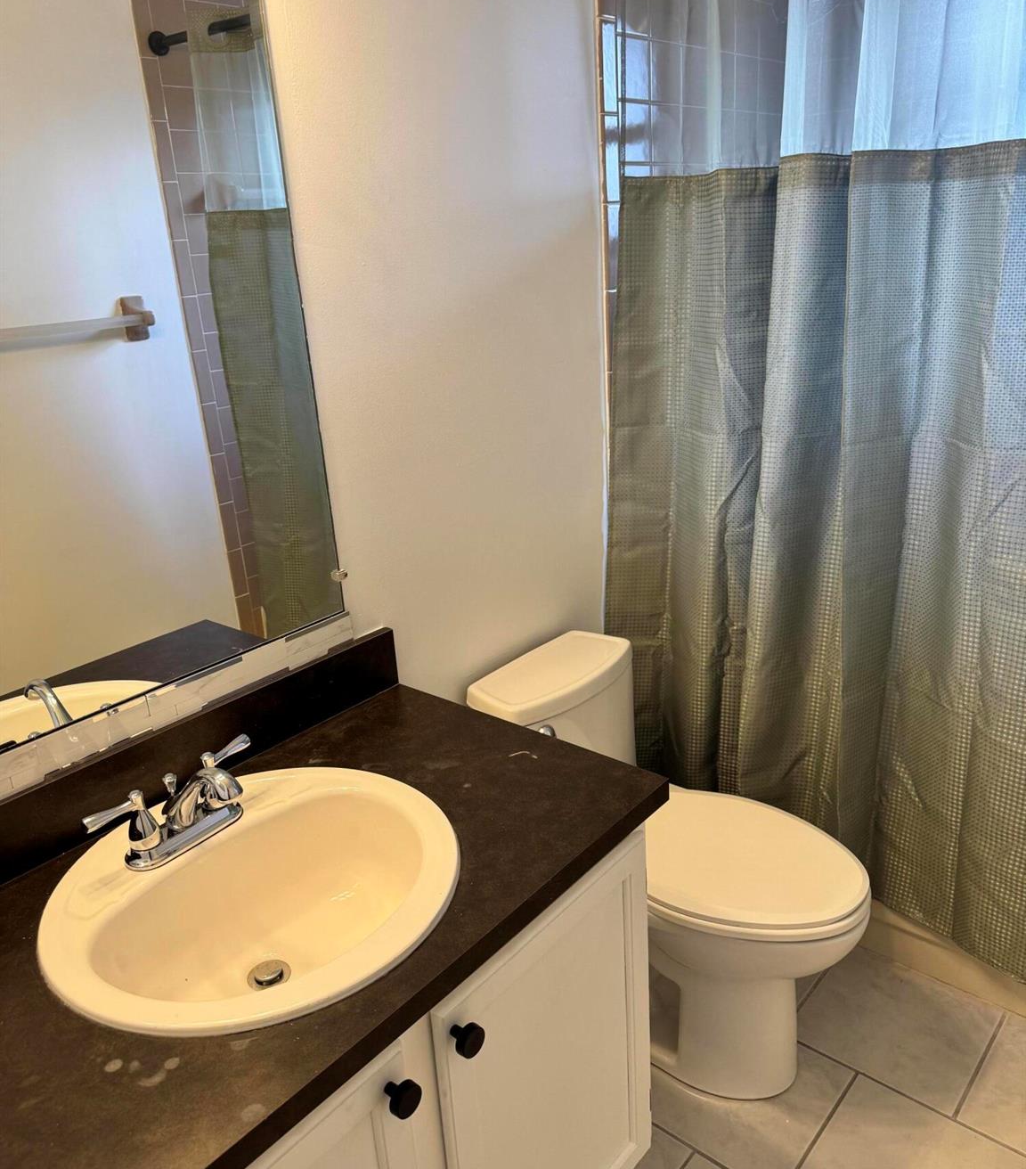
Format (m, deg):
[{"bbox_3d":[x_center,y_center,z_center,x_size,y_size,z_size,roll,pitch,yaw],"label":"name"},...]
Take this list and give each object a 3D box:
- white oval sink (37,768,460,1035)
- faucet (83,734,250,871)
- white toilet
[{"bbox_3d":[-0.298,0.417,1.144,0.475,0.178,0.480,13,26,39],"label":"white oval sink"},{"bbox_3d":[-0.380,0.262,1.142,0.164,0.130,0.222,13,26,39],"label":"faucet"},{"bbox_3d":[0.299,0.525,1.742,0.682,0.693,0.360,13,26,39],"label":"white toilet"}]

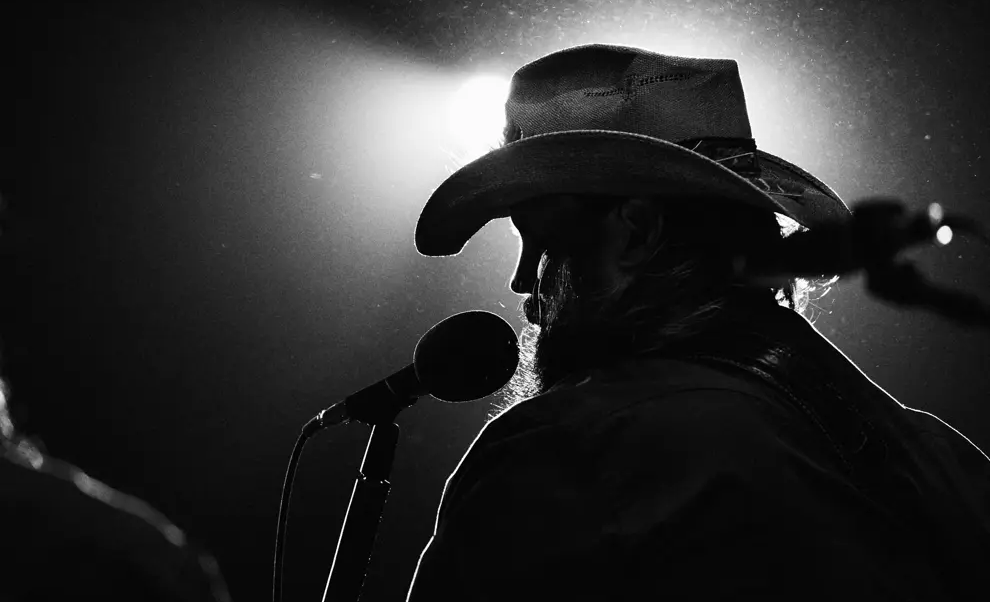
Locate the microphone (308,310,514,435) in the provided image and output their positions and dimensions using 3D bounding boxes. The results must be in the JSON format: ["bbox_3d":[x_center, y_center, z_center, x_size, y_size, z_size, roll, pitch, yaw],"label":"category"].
[{"bbox_3d":[-0.071,0.069,9.410,0.205,0.078,0.078,-23,-10,18],"label":"microphone"}]

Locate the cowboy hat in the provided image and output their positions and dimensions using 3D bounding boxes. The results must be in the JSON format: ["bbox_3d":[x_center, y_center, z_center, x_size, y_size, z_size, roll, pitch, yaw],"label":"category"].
[{"bbox_3d":[0.119,-0.127,9.350,0.375,0.175,0.300,-4,-3,20],"label":"cowboy hat"}]

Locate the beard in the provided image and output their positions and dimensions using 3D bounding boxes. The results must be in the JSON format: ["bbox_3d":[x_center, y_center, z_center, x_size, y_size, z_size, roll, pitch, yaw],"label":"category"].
[{"bbox_3d":[0.061,0.035,9.370,0.130,0.165,0.150,-5,-4,20],"label":"beard"}]

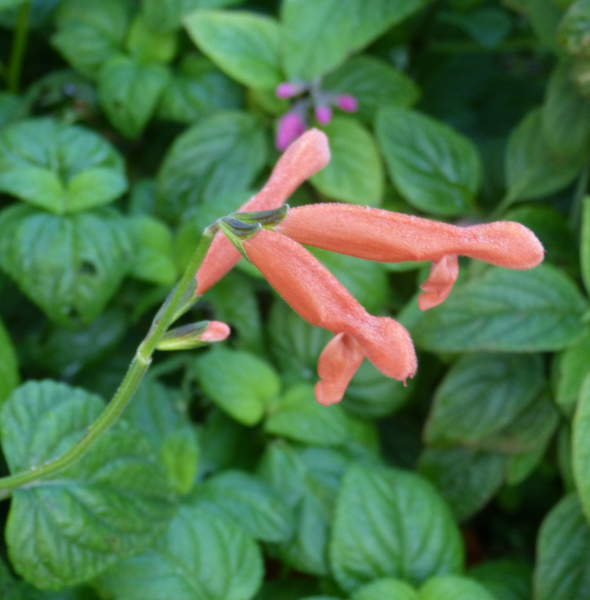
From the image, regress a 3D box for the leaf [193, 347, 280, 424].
[{"bbox_3d":[-0.014,0.021,0.570,0.023,0.006,0.016,39,69,22],"label":"leaf"}]

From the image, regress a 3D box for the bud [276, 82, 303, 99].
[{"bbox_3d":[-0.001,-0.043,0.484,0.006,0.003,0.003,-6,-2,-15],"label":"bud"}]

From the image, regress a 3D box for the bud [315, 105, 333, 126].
[{"bbox_3d":[0.007,-0.046,0.585,0.004,0.006,0.005,-1,28,-3],"label":"bud"}]

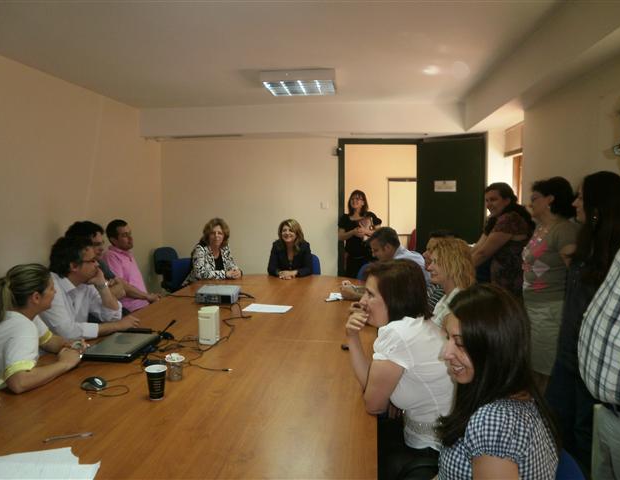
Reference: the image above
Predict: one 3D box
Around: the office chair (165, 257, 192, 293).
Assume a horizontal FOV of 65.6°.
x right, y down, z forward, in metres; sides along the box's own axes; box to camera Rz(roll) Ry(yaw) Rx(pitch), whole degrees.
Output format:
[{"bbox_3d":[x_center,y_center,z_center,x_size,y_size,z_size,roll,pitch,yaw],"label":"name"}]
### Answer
[{"bbox_3d":[-1.120,0.634,4.727,0.570,0.910,0.580,-2,6,-21],"label":"office chair"}]

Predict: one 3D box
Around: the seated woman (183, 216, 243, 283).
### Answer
[{"bbox_3d":[-0.908,0.461,4.572,0.520,1.300,0.680,-3,6,-25],"label":"seated woman"}]

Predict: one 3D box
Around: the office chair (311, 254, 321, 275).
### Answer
[{"bbox_3d":[-0.144,0.616,5.053,0.560,0.900,0.580,1,5,6],"label":"office chair"}]

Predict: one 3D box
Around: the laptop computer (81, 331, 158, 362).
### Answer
[{"bbox_3d":[-0.940,0.533,2.418,0.250,0.040,0.360,0,5,5],"label":"laptop computer"}]

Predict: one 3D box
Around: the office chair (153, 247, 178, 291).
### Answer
[{"bbox_3d":[-1.380,0.573,5.073,0.600,0.960,0.600,-2,6,-22],"label":"office chair"}]

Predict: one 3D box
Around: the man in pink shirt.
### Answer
[{"bbox_3d":[-1.280,0.503,3.741,0.800,1.340,0.520,1,5,14],"label":"man in pink shirt"}]

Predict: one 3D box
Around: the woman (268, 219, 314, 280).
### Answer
[{"bbox_3d":[-0.206,0.444,4.801,0.490,1.290,0.680,0,5,3],"label":"woman"}]

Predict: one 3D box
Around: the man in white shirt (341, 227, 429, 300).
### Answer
[{"bbox_3d":[0.620,0.533,3.744,0.820,1.280,0.520,0,5,0],"label":"man in white shirt"}]

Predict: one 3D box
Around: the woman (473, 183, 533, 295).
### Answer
[{"bbox_3d":[1.270,0.404,3.401,0.520,1.600,0.480,0,5,-3],"label":"woman"}]

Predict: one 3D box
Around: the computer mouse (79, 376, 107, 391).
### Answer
[{"bbox_3d":[-0.904,0.594,2.010,0.112,0.038,0.064,-3,6,-28],"label":"computer mouse"}]

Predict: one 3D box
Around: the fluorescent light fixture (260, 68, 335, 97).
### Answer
[{"bbox_3d":[-0.074,-1.417,4.356,0.610,0.090,0.610,1,5,7],"label":"fluorescent light fixture"}]

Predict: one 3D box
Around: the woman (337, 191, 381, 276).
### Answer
[{"bbox_3d":[0.545,0.232,5.393,0.470,1.580,0.350,1,5,6],"label":"woman"}]

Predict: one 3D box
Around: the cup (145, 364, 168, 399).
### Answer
[{"bbox_3d":[-0.605,0.565,1.895,0.086,0.117,0.086,0,5,0],"label":"cup"}]

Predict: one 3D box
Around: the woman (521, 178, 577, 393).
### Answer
[{"bbox_3d":[1.438,0.456,2.880,0.310,1.630,0.450,0,5,1],"label":"woman"}]

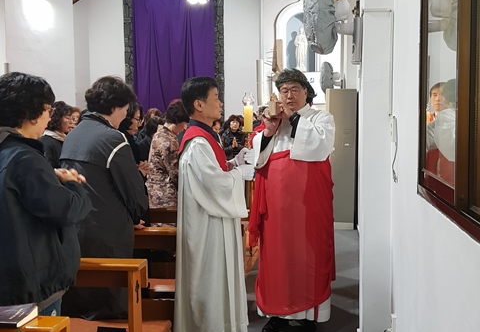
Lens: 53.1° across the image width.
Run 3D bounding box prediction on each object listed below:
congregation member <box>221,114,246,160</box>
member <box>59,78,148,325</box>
[{"bbox_3d":[-0.096,-0.023,7.686,0.480,1.560,0.360,0,5,0],"label":"congregation member"},{"bbox_3d":[-0.754,0.369,2.695,0.430,1.670,0.490,-5,7,-42],"label":"member"}]

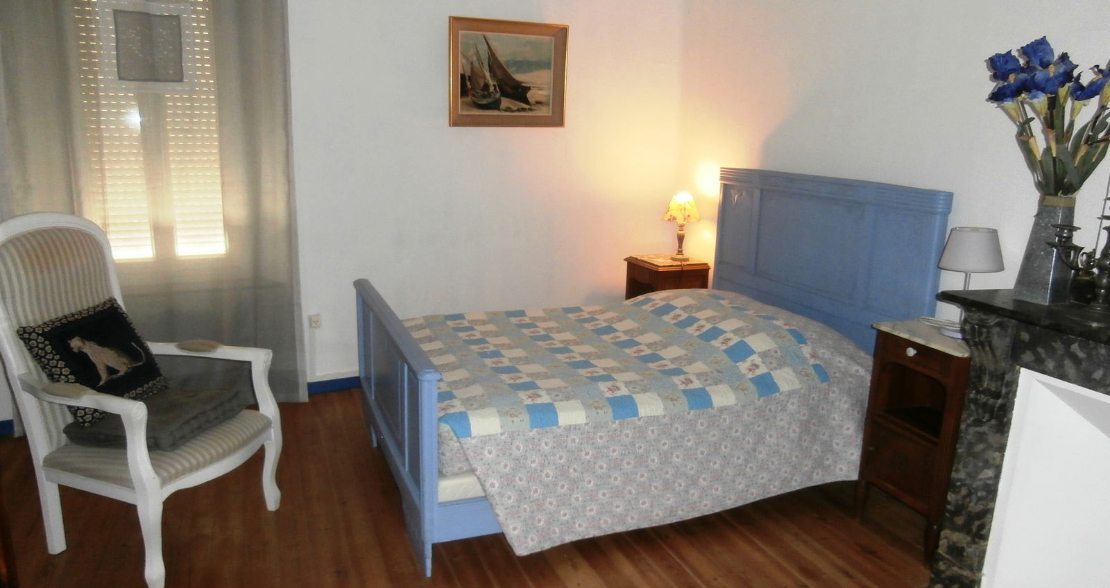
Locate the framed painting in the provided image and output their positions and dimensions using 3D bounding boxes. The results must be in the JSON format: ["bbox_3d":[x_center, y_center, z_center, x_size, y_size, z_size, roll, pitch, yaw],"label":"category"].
[{"bbox_3d":[-0.243,-1.201,4.229,0.679,0.565,0.037,-3,13,-22],"label":"framed painting"}]

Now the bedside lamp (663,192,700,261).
[{"bbox_3d":[0.768,-0.408,4.664,0.217,0.406,0.217,2,12,0],"label":"bedside lamp"}]

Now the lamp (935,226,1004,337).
[{"bbox_3d":[1.450,-0.044,2.707,0.229,0.378,0.229,-3,13,-22],"label":"lamp"}]

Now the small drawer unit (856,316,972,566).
[{"bbox_3d":[1.412,0.523,2.800,0.380,0.772,0.412,-3,13,-22],"label":"small drawer unit"}]

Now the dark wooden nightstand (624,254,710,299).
[{"bbox_3d":[0.672,0.136,4.719,0.369,0.686,0.395,-3,13,-22],"label":"dark wooden nightstand"}]

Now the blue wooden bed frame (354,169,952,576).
[{"bbox_3d":[0.255,0.105,3.428,2.080,1.253,1.560,-3,13,-22],"label":"blue wooden bed frame"}]

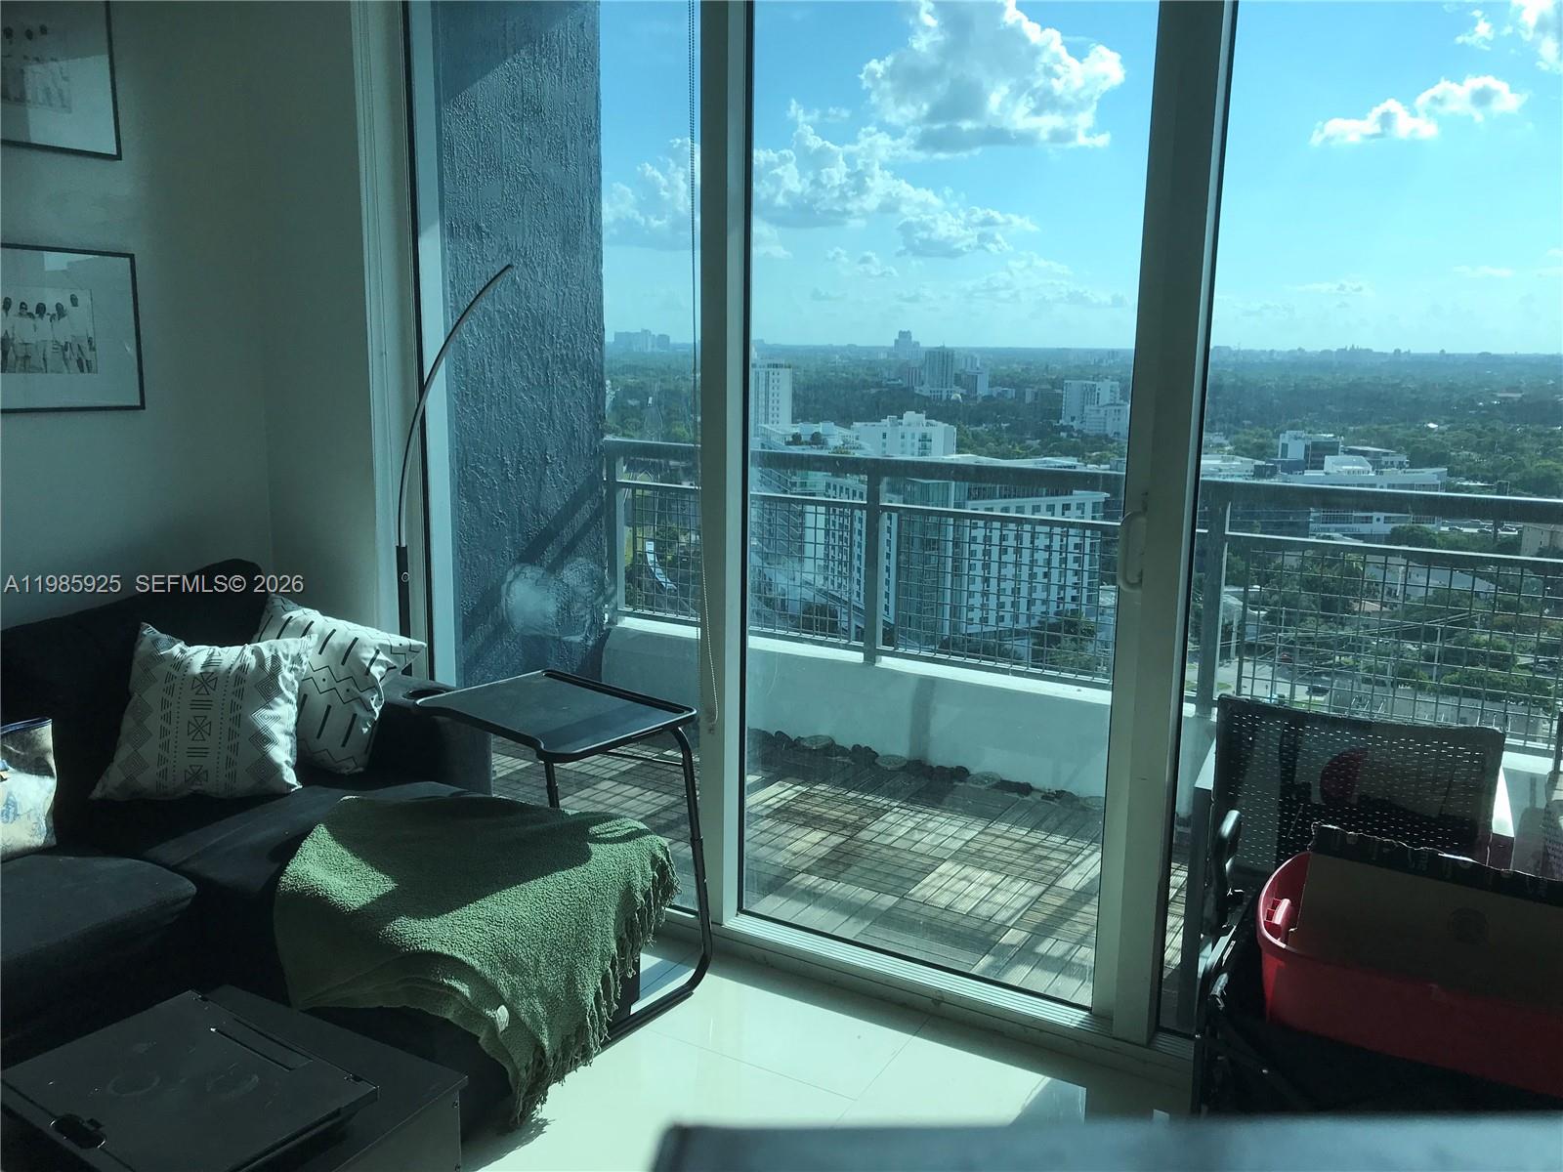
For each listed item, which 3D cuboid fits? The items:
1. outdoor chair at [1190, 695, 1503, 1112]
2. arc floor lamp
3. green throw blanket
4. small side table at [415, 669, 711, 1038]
[{"bbox_3d":[0.889,0.658,1.988,0.490,0.830,0.520,4,12,19],"label":"outdoor chair"},{"bbox_3d":[-0.815,0.047,3.053,0.520,1.600,0.230,7,13,32],"label":"arc floor lamp"},{"bbox_3d":[-0.642,0.693,2.511,0.710,0.410,0.580,7,13,30],"label":"green throw blanket"},{"bbox_3d":[-0.478,0.582,2.799,0.510,0.650,0.420,10,14,40],"label":"small side table"}]

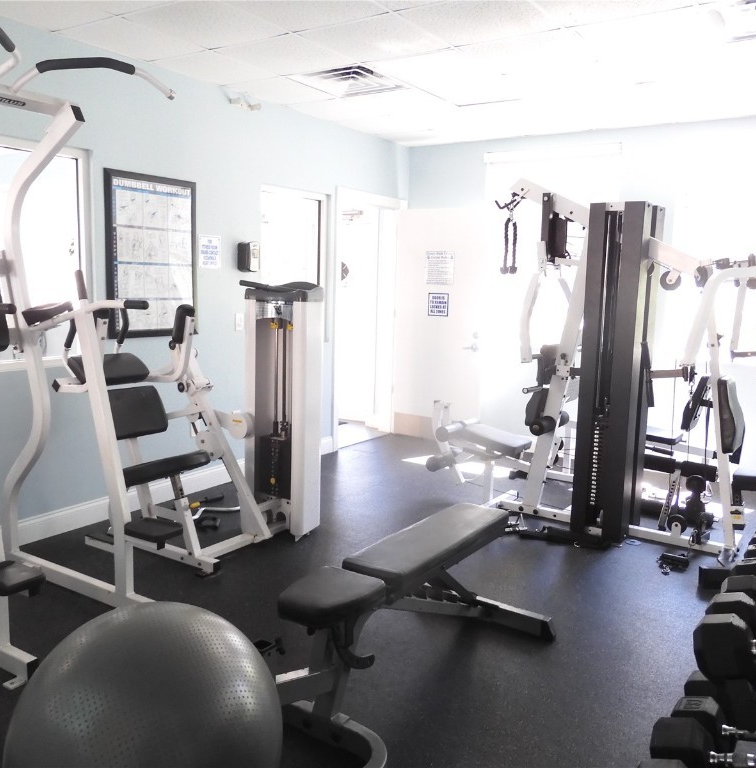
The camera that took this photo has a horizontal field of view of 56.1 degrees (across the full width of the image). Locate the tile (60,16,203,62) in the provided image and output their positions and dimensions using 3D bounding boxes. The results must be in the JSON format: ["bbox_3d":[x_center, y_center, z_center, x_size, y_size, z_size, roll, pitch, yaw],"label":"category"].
[{"bbox_3d":[-1.334,-1.879,3.874,0.514,0.020,0.600,7,11,33],"label":"tile"}]

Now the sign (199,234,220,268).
[{"bbox_3d":[-1.138,-0.899,4.841,0.010,0.218,0.197,7,11,33],"label":"sign"}]

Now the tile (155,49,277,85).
[{"bbox_3d":[-0.996,-1.948,4.376,0.514,0.020,0.600,7,11,33],"label":"tile"}]

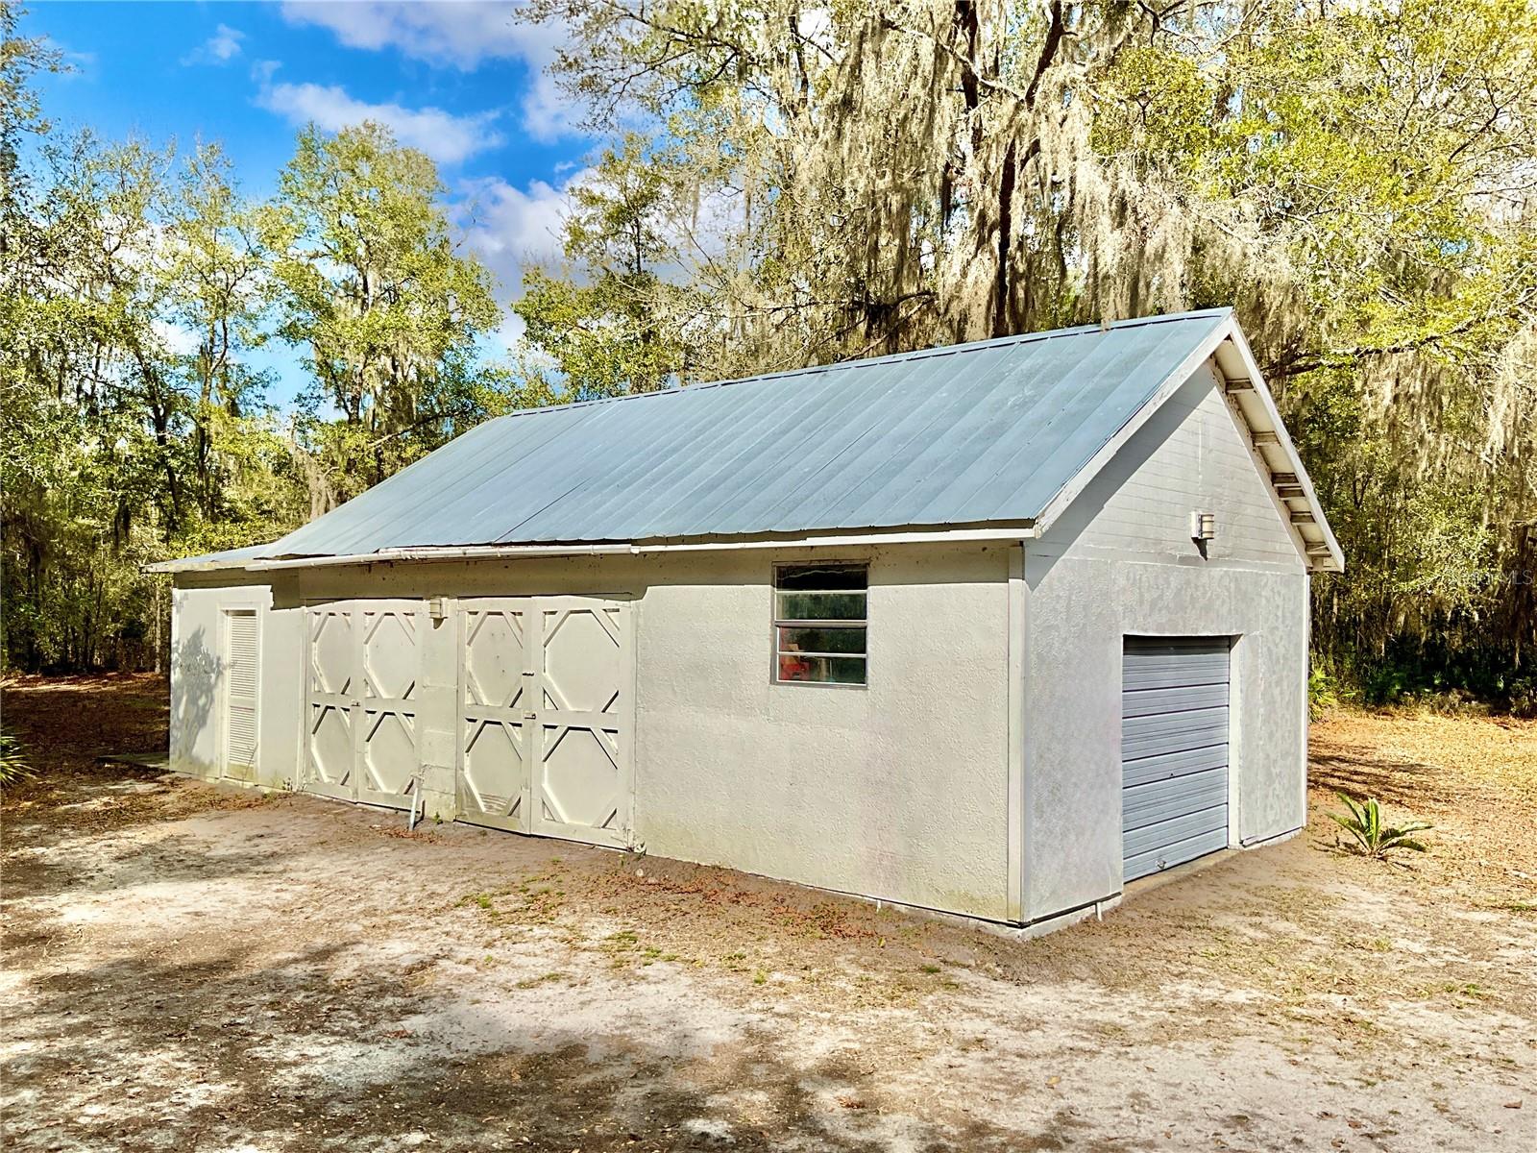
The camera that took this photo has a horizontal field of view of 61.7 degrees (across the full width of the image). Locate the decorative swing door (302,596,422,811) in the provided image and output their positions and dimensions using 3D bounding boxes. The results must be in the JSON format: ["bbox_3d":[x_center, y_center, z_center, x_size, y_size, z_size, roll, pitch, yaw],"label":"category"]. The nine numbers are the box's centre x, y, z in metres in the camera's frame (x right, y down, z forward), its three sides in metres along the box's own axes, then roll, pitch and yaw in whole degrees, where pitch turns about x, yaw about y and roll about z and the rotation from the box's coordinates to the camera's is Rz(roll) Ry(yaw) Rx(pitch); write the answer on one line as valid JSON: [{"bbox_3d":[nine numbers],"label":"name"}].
[{"bbox_3d":[-4.357,1.349,13.827,2.310,2.140,0.080,-1,-2,42],"label":"decorative swing door"}]

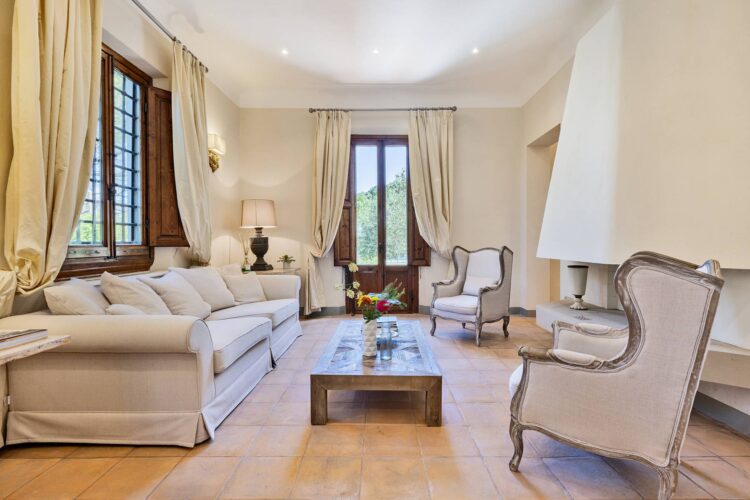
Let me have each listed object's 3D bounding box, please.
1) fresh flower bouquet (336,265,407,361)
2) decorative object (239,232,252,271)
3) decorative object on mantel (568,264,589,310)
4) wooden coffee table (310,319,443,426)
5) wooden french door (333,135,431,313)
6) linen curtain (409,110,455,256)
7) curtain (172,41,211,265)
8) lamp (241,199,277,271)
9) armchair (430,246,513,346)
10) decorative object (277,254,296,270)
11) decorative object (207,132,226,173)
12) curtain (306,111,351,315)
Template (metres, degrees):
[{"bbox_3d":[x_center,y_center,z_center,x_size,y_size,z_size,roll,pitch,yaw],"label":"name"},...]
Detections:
[{"bbox_3d":[-0.029,0.415,2.469,0.480,0.650,0.380,0,1,1],"label":"fresh flower bouquet"},{"bbox_3d":[-1.715,0.037,4.740,0.140,0.510,0.130,0,0,1],"label":"decorative object"},{"bbox_3d":[1.791,0.331,3.136,0.165,0.385,0.165,0,1,1],"label":"decorative object on mantel"},{"bbox_3d":[0.034,0.883,2.841,0.780,0.300,1.490,0,1,2],"label":"wooden coffee table"},{"bbox_3d":[0.106,-0.376,5.383,1.480,2.720,0.180,0,1,1],"label":"wooden french door"},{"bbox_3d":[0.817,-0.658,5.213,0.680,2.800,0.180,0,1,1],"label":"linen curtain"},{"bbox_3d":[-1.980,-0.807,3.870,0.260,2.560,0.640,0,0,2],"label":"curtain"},{"bbox_3d":[-1.630,-0.210,5.000,0.530,1.000,0.520,0,0,1],"label":"lamp"},{"bbox_3d":[1.149,0.484,4.164,0.800,1.050,0.710,-1,1,-42],"label":"armchair"},{"bbox_3d":[-1.294,0.178,5.200,0.260,0.215,0.250,0,0,1],"label":"decorative object"},{"bbox_3d":[-2.020,-1.187,4.440,0.180,0.440,0.260,0,0,2],"label":"decorative object"},{"bbox_3d":[-0.700,-0.537,5.300,0.660,3.060,0.240,0,0,1],"label":"curtain"}]

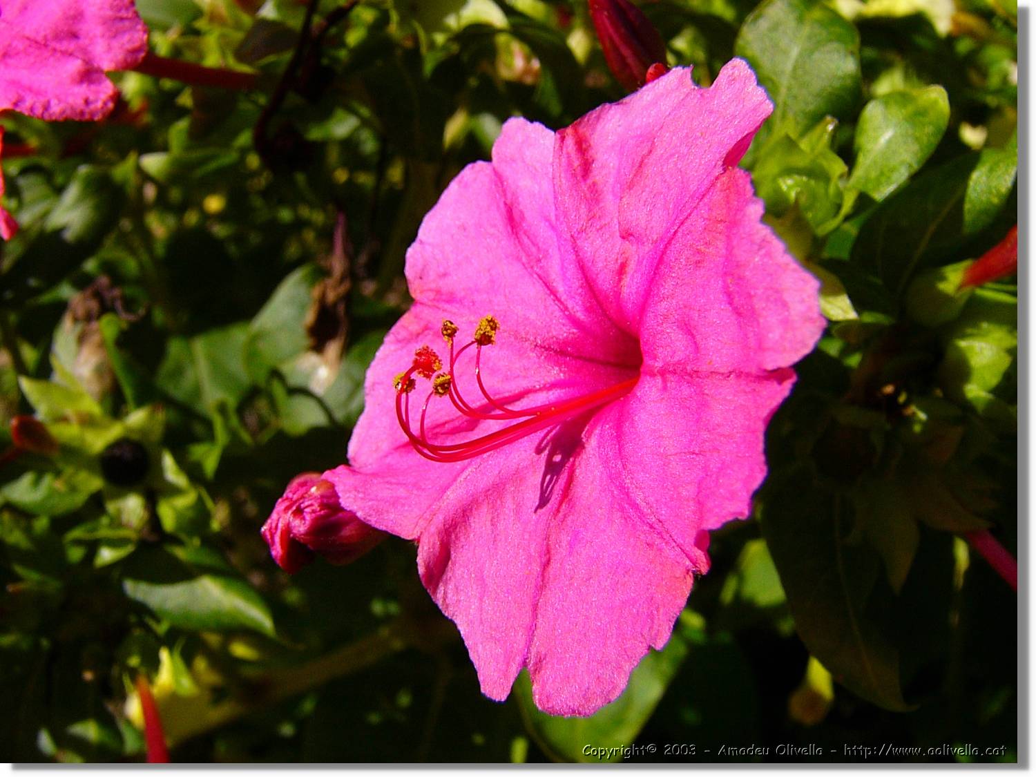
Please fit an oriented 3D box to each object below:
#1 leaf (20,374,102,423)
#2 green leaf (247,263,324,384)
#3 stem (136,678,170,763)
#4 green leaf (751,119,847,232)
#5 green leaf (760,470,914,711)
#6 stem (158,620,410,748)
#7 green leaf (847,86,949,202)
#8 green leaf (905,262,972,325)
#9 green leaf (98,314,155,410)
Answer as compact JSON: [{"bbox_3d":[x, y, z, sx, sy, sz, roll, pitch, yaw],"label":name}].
[{"bbox_3d":[-0.124,0.002,0.285,0.025,0.005,0.011,24,75,11],"label":"leaf"},{"bbox_3d":[-0.069,-0.019,0.310,0.021,0.037,0.006,27,-11,8],"label":"green leaf"},{"bbox_3d":[-0.087,0.079,0.250,0.006,0.022,0.005,-13,-11,-4],"label":"stem"},{"bbox_3d":[0.063,-0.048,0.235,0.021,0.025,0.015,11,-6,3],"label":"green leaf"},{"bbox_3d":[0.072,0.045,0.235,0.028,0.056,0.008,-17,-9,-5],"label":"green leaf"},{"bbox_3d":[-0.064,0.081,0.285,0.074,0.014,0.010,-24,-15,-6],"label":"stem"},{"bbox_3d":[0.087,-0.056,0.240,0.018,0.032,0.006,37,-6,10],"label":"green leaf"},{"bbox_3d":[0.094,-0.021,0.235,0.016,0.014,0.013,-34,-15,11],"label":"green leaf"},{"bbox_3d":[-0.110,-0.007,0.295,0.008,0.029,0.007,-24,-9,-7],"label":"green leaf"}]

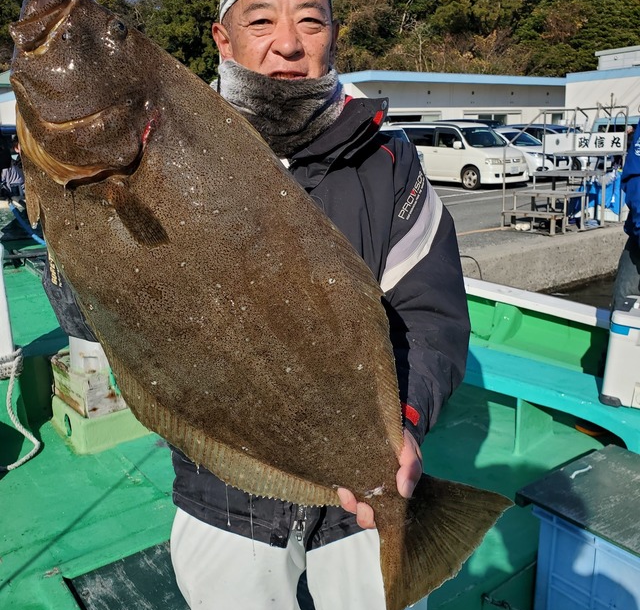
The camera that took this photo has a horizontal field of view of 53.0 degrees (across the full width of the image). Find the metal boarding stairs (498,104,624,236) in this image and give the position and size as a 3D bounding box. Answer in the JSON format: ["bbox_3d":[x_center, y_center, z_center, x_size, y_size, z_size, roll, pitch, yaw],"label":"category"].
[{"bbox_3d":[4.030,-2.245,10.570,1.740,1.880,0.990,-11,17,-31],"label":"metal boarding stairs"}]

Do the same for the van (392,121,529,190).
[{"bbox_3d":[3.958,-4.469,19.058,1.700,1.840,4.650,-11,17,-32],"label":"van"}]

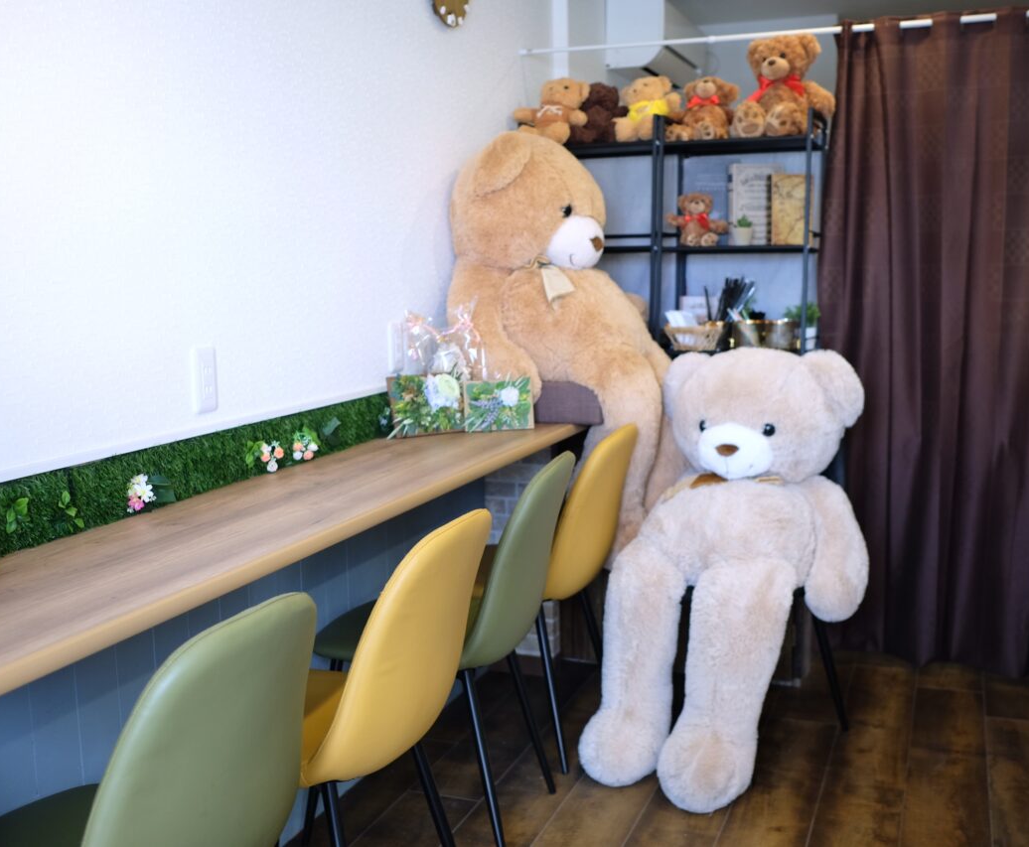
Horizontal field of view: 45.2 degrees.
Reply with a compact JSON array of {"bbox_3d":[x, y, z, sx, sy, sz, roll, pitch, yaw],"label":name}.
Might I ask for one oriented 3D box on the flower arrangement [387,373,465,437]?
[{"bbox_3d":[-0.212,-0.044,3.180,0.205,0.150,0.060,-7,-5,-40],"label":"flower arrangement"}]

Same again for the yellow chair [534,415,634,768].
[{"bbox_3d":[0.028,0.418,3.199,0.530,0.827,0.450,2,8,20],"label":"yellow chair"}]

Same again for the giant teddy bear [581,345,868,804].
[{"bbox_3d":[0.536,0.336,3.012,0.620,1.020,0.600,3,8,26],"label":"giant teddy bear"}]

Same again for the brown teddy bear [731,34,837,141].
[{"bbox_3d":[0.768,-0.966,3.533,0.280,0.295,0.230,2,8,24],"label":"brown teddy bear"}]

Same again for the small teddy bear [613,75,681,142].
[{"bbox_3d":[0.394,-0.936,3.672,0.190,0.190,0.160,3,8,26],"label":"small teddy bear"}]

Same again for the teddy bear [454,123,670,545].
[{"bbox_3d":[0.136,-0.179,3.470,0.610,1.250,0.520,4,8,31],"label":"teddy bear"}]

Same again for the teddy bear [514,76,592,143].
[{"bbox_3d":[0.114,-0.952,3.771,0.225,0.195,0.155,3,8,25],"label":"teddy bear"}]

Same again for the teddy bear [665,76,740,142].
[{"bbox_3d":[0.551,-0.922,3.617,0.195,0.190,0.160,2,8,19],"label":"teddy bear"}]

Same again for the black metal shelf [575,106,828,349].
[{"bbox_3d":[0.480,-0.083,3.784,0.880,1.665,0.270,2,8,20],"label":"black metal shelf"}]

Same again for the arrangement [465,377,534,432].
[{"bbox_3d":[-0.037,-0.046,3.245,0.180,0.135,0.055,-2,-1,-13],"label":"arrangement"}]

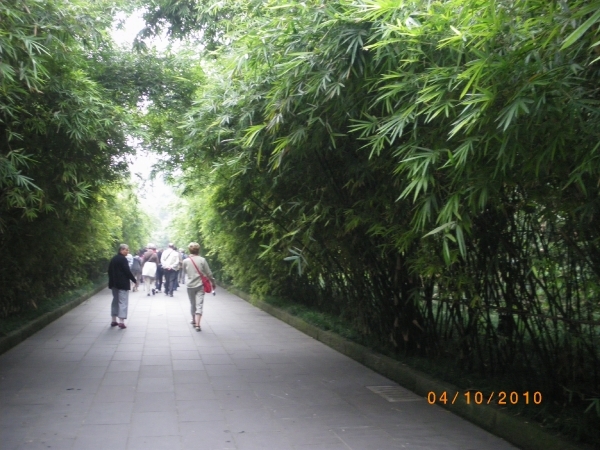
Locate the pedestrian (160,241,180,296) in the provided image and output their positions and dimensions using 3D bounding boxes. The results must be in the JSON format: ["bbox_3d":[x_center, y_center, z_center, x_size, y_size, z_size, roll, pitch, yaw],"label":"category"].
[{"bbox_3d":[-4.165,1.453,20.100,0.600,1.730,0.420,1,-2,-13],"label":"pedestrian"}]

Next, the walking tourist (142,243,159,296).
[{"bbox_3d":[-4.857,1.464,20.300,0.540,1.690,0.480,1,-2,-13],"label":"walking tourist"}]

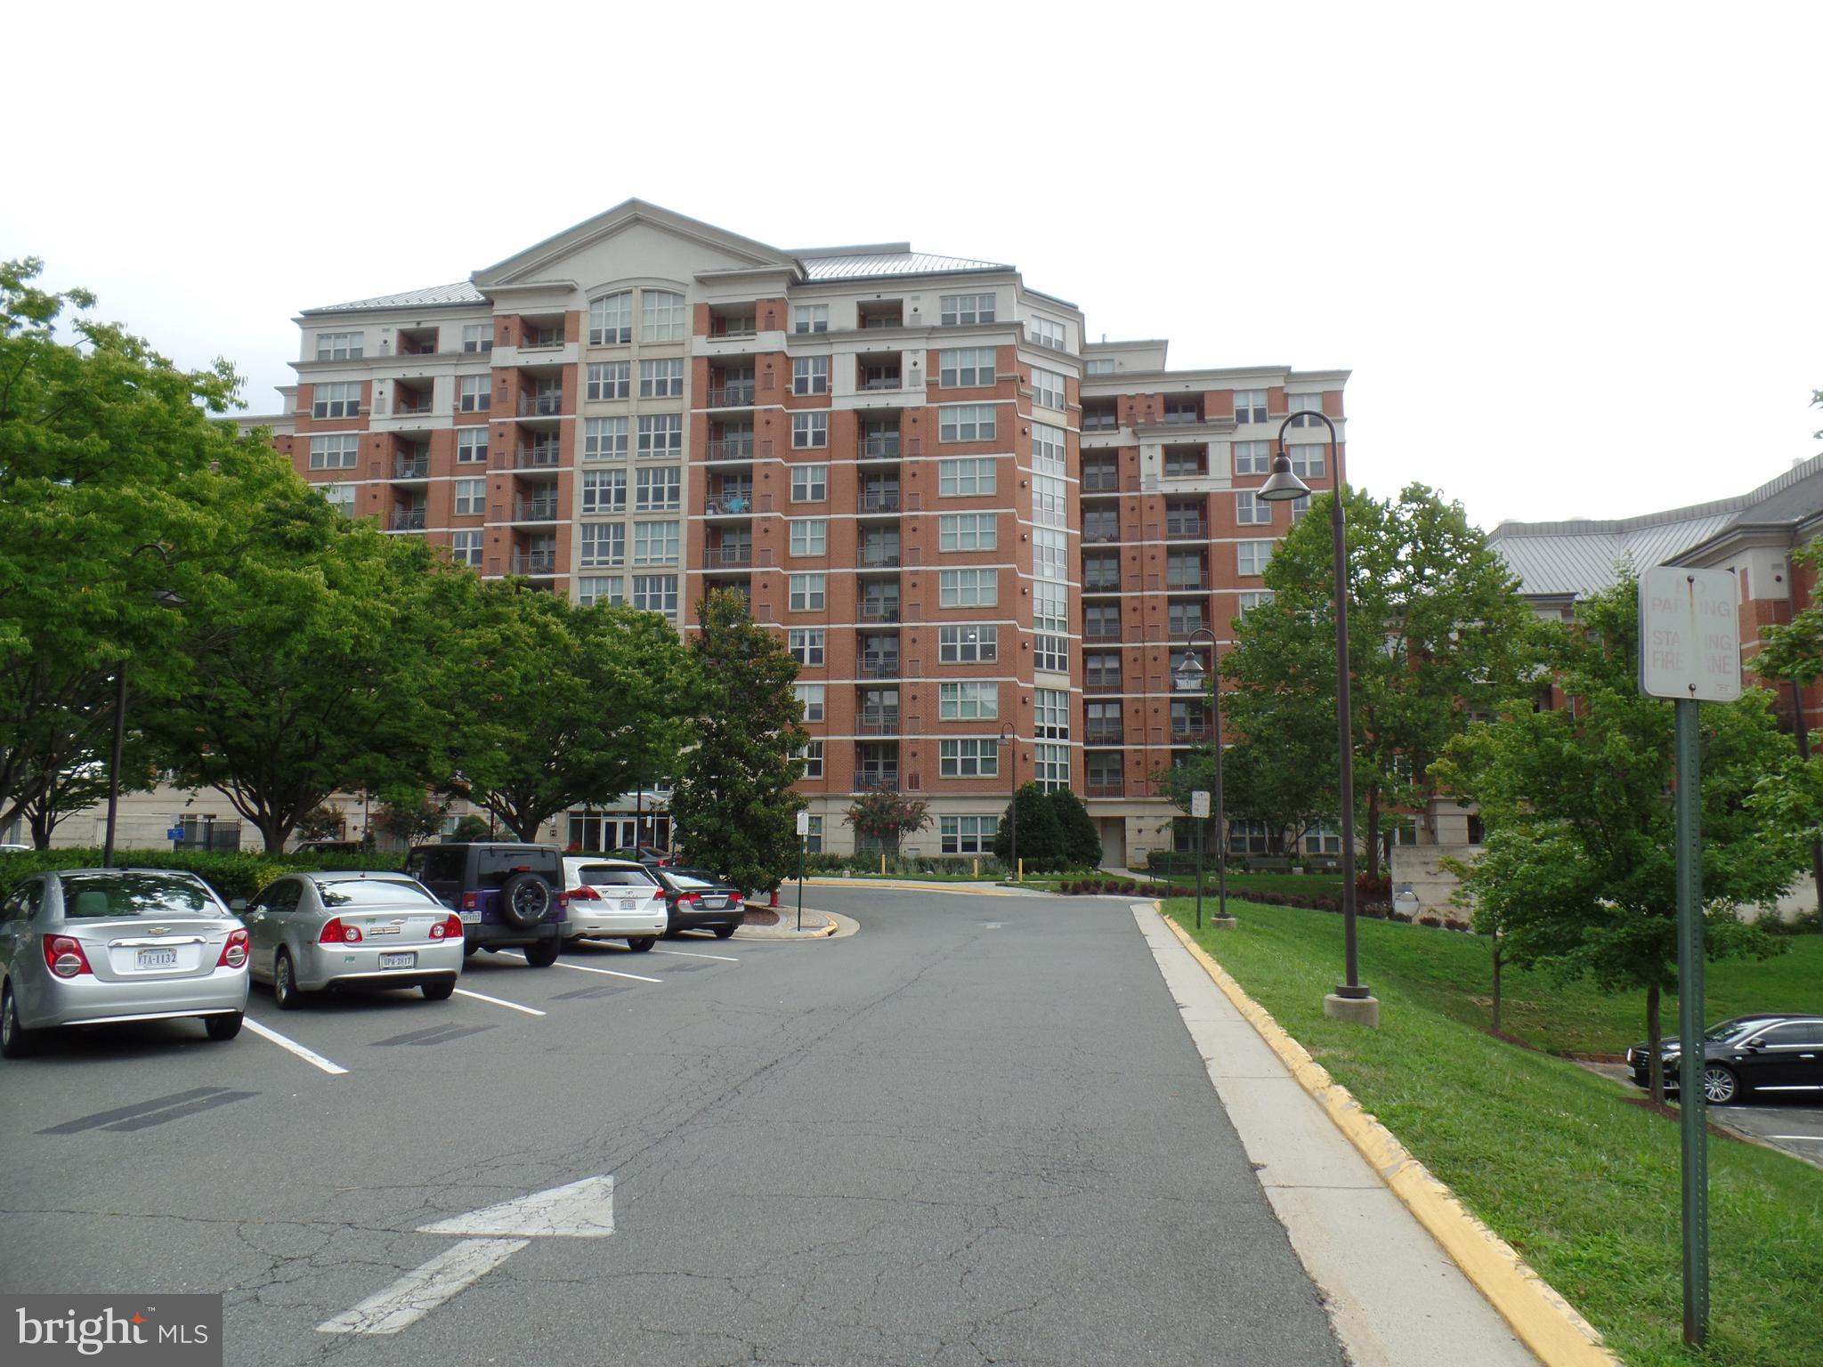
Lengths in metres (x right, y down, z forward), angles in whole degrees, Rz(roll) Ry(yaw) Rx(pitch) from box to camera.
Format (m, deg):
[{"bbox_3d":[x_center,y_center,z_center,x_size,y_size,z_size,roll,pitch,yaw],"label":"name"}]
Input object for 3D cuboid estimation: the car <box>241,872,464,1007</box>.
[{"bbox_3d":[-6.880,3.024,14.885,1.790,1.450,4.850,5,-9,-36],"label":"car"}]

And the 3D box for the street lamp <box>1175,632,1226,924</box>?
[{"bbox_3d":[5.479,1.726,22.799,0.927,5.639,0.500,-1,-7,9],"label":"street lamp"}]

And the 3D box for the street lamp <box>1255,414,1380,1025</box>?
[{"bbox_3d":[3.734,0.237,11.245,0.935,5.642,0.500,-1,-7,9],"label":"street lamp"}]

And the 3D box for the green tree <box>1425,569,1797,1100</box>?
[{"bbox_3d":[10.678,2.232,18.265,5.517,7.860,5.300,0,-7,0],"label":"green tree"}]

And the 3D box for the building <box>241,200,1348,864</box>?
[{"bbox_3d":[-9.053,-7.256,75.461,70.000,36.700,25.000,-1,-7,8],"label":"building"}]

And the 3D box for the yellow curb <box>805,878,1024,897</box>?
[{"bbox_3d":[-0.117,7.051,41.528,1.000,0.180,12.088,6,-9,-39],"label":"yellow curb"}]

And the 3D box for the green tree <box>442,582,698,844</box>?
[{"bbox_3d":[-7.752,1.442,26.029,6.400,7.400,6.200,0,-7,0],"label":"green tree"}]

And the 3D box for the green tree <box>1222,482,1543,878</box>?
[{"bbox_3d":[18.104,-0.270,46.416,12.325,15.357,11.000,0,-7,0],"label":"green tree"}]

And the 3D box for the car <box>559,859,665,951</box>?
[{"bbox_3d":[-5.950,3.746,20.792,1.900,1.610,4.750,6,-9,-39],"label":"car"}]

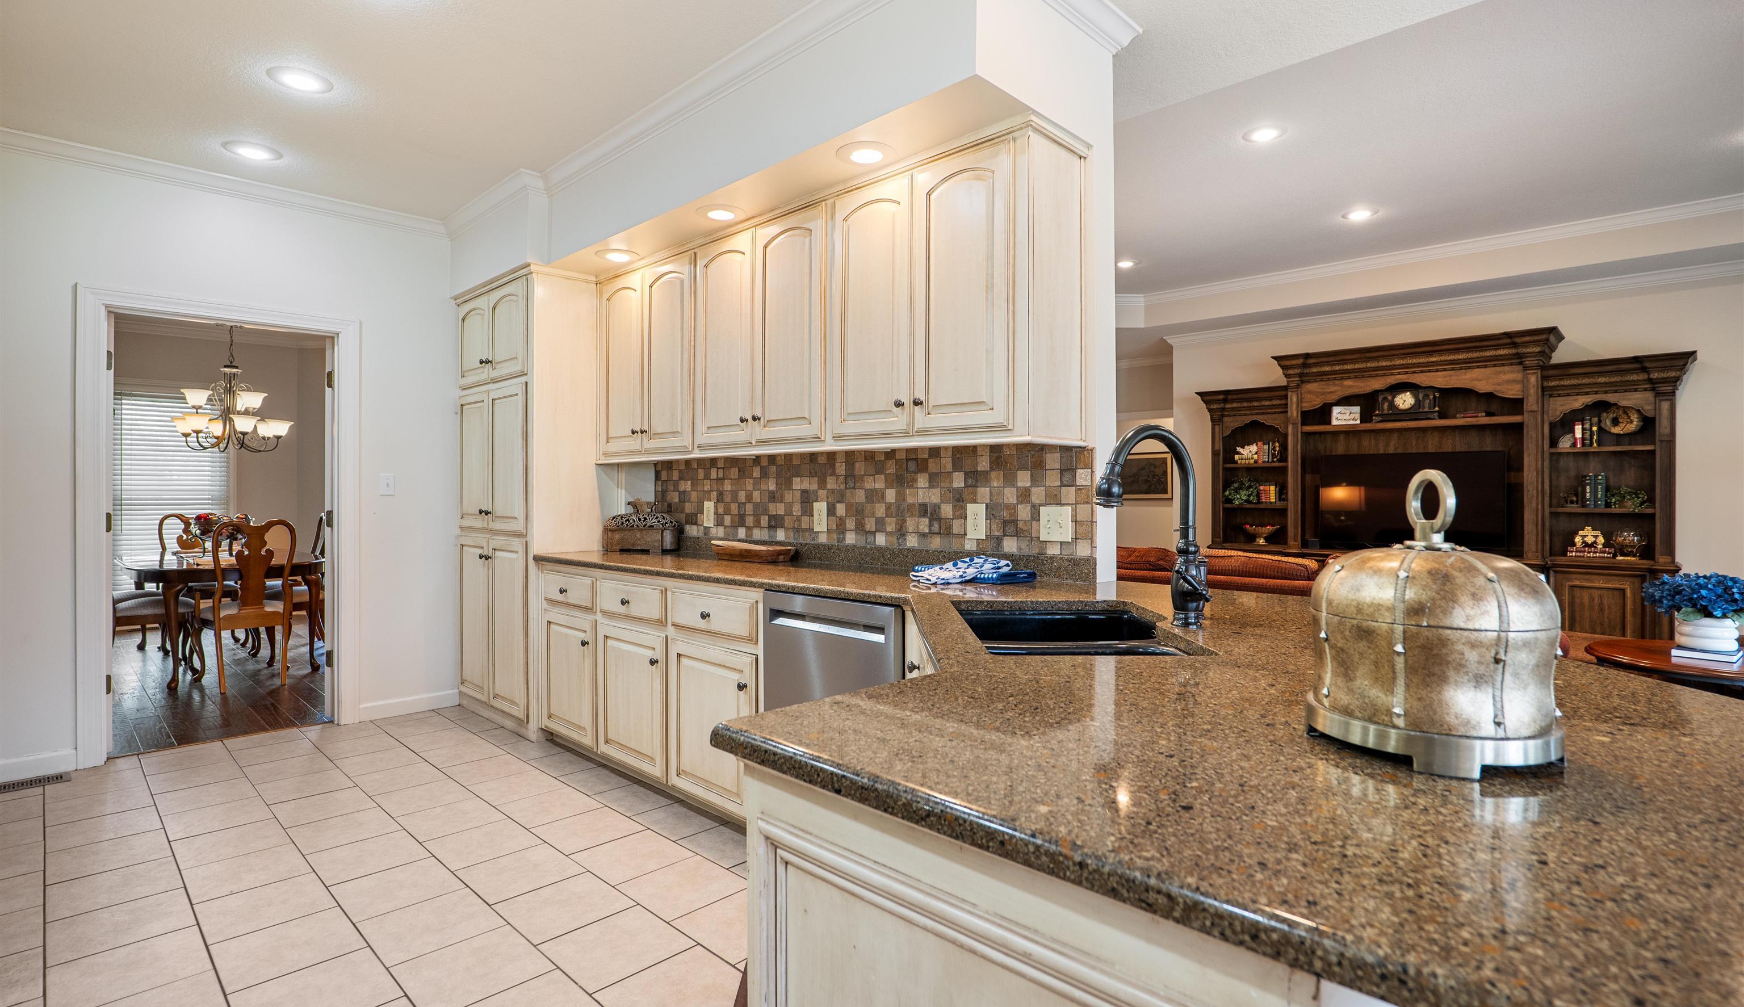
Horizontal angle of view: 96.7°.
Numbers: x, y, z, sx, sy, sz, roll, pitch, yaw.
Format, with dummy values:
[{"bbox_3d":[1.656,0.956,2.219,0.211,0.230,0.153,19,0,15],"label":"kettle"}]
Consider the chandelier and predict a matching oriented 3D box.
[{"bbox_3d":[-4.721,-0.895,5.708,0.690,1.040,0.690,0,0,43],"label":"chandelier"}]

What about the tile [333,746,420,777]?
[{"bbox_3d":[-2.282,1.195,3.590,0.303,0.010,0.296,0,0,43],"label":"tile"}]

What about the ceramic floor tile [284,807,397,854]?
[{"bbox_3d":[-1.929,1.199,2.836,0.303,0.010,0.296,0,0,43],"label":"ceramic floor tile"}]

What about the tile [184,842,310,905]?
[{"bbox_3d":[-1.989,1.177,2.470,0.298,0.010,0.298,0,0,45],"label":"tile"}]

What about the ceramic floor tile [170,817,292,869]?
[{"bbox_3d":[-2.255,1.199,2.730,0.303,0.010,0.296,0,0,43],"label":"ceramic floor tile"}]

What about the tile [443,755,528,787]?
[{"bbox_3d":[-1.679,1.172,3.395,0.298,0.010,0.298,0,0,45],"label":"tile"}]

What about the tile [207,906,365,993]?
[{"bbox_3d":[-1.549,1.182,2.059,0.300,0.010,0.300,0,0,44],"label":"tile"}]

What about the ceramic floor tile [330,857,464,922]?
[{"bbox_3d":[-1.452,1.180,2.370,0.300,0.010,0.300,0,0,44],"label":"ceramic floor tile"}]

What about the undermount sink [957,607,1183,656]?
[{"bbox_3d":[0.475,0.405,1.860,0.510,0.210,0.800,0,0,-1],"label":"undermount sink"}]

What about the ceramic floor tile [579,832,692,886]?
[{"bbox_3d":[-0.793,1.176,2.568,0.298,0.010,0.298,0,0,45],"label":"ceramic floor tile"}]

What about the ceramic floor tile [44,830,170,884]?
[{"bbox_3d":[-2.536,1.176,2.576,0.298,0.010,0.298,0,0,45],"label":"ceramic floor tile"}]

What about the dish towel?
[{"bbox_3d":[0.298,0.214,2.551,0.290,0.080,0.180,0,0,-30],"label":"dish towel"}]

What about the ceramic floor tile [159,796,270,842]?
[{"bbox_3d":[-2.432,1.175,2.884,0.298,0.010,0.298,0,0,45],"label":"ceramic floor tile"}]

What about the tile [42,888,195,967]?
[{"bbox_3d":[-2.095,1.180,2.165,0.297,0.010,0.293,0,0,43],"label":"tile"}]

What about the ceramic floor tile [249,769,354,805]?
[{"bbox_3d":[-2.345,1.176,3.210,0.300,0.010,0.300,0,0,44],"label":"ceramic floor tile"}]

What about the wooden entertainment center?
[{"bbox_3d":[4.253,-0.033,6.130,3.056,2.370,0.600,0,0,39],"label":"wooden entertainment center"}]

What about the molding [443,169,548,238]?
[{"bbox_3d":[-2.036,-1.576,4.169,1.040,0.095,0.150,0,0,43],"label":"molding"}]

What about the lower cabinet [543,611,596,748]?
[{"bbox_3d":[-1.242,0.805,3.786,0.530,0.590,0.540,0,0,43],"label":"lower cabinet"}]

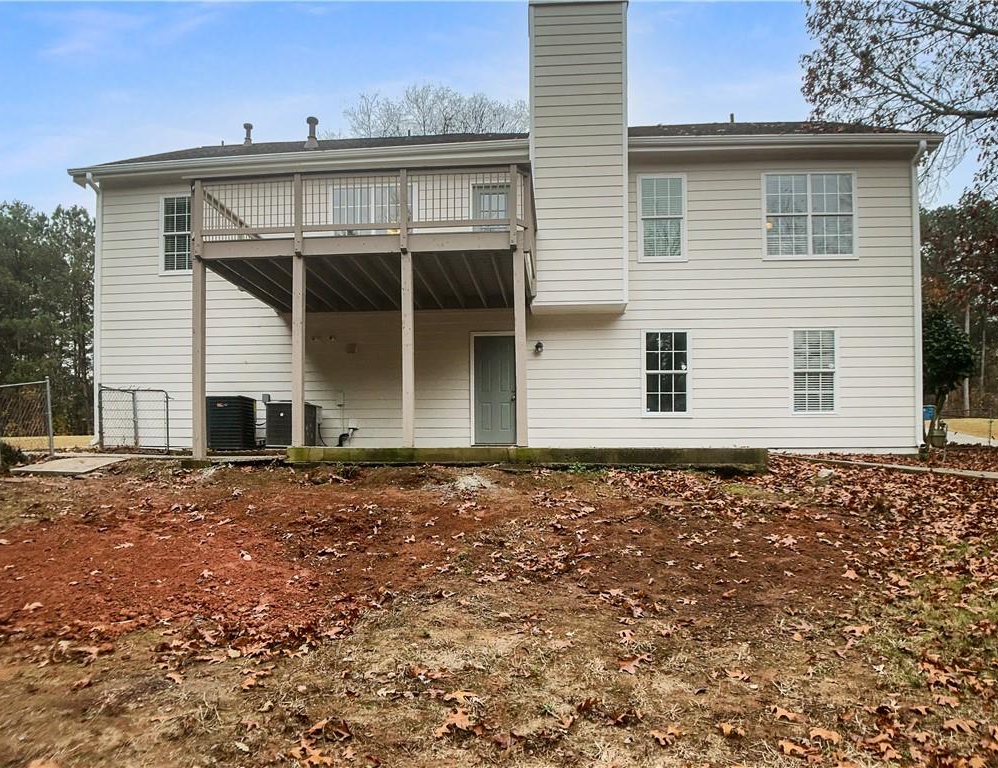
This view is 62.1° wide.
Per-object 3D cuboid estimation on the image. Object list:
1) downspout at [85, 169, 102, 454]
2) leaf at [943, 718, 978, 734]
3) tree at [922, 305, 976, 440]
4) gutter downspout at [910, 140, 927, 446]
[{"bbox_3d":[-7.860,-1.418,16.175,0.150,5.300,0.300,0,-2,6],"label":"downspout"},{"bbox_3d":[2.050,1.522,3.680,0.145,0.030,0.110,0,3,0],"label":"leaf"},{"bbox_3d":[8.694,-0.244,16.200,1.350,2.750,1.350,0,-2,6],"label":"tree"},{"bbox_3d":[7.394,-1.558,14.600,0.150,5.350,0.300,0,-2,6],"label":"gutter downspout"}]

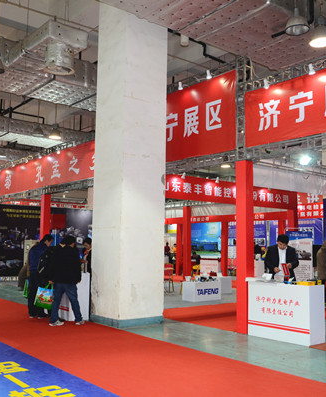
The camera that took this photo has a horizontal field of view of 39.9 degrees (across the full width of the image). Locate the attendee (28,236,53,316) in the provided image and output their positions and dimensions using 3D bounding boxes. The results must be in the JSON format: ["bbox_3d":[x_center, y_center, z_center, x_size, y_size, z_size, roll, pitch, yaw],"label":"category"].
[{"bbox_3d":[-2.542,1.612,9.355,0.500,1.660,0.550,-5,-8,44],"label":"attendee"}]

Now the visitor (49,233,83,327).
[{"bbox_3d":[-1.802,1.531,8.485,0.600,1.650,0.500,-2,-7,25],"label":"visitor"}]

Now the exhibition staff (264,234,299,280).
[{"bbox_3d":[2.176,1.538,8.208,0.580,1.710,0.420,-2,-6,24],"label":"exhibition staff"}]

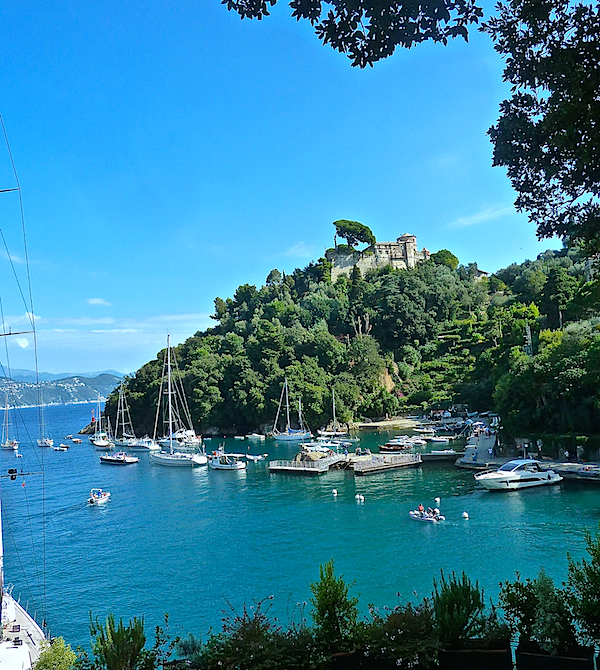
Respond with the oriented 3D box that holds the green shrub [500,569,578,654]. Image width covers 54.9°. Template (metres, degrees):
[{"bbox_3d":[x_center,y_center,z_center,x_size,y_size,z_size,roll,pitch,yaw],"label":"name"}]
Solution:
[{"bbox_3d":[2.670,3.082,6.441,0.844,0.872,0.562,-5,-6,20],"label":"green shrub"}]

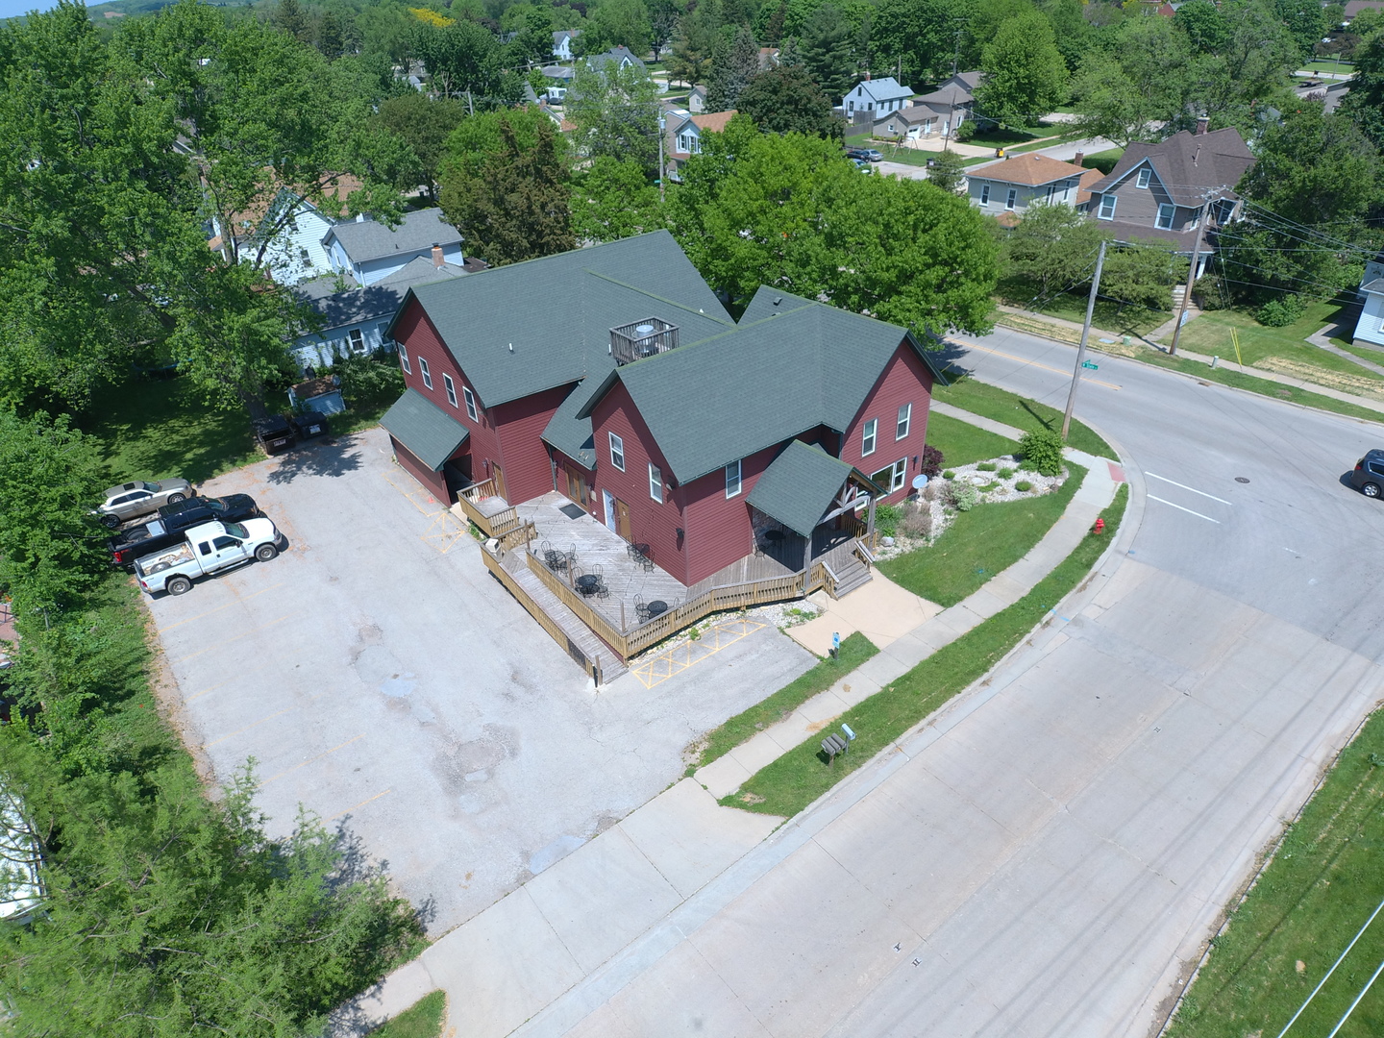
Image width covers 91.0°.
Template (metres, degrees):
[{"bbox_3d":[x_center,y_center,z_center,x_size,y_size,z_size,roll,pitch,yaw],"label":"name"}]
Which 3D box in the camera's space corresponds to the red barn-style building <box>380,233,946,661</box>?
[{"bbox_3d":[-2.583,-6.463,34.441,19.793,10.500,26.632,-27,43,-31],"label":"red barn-style building"}]

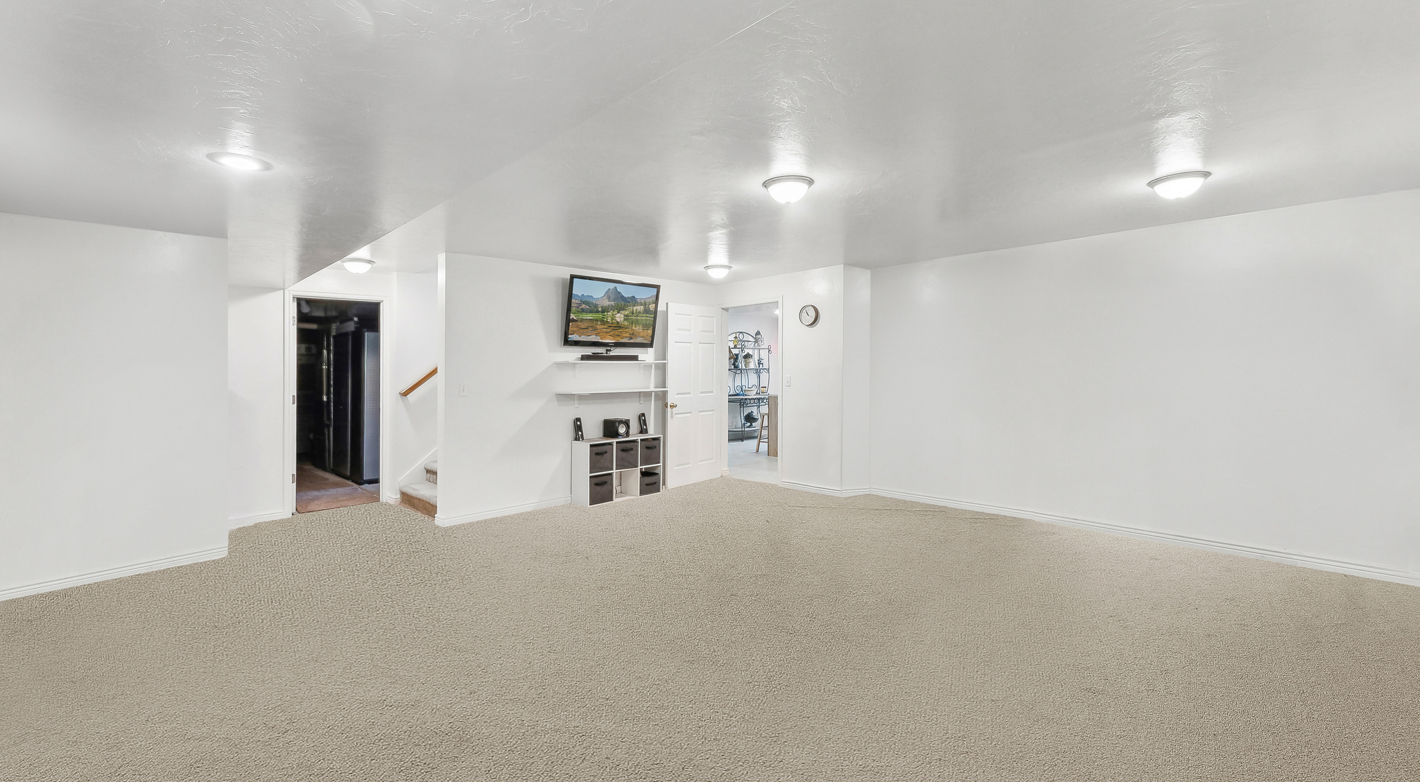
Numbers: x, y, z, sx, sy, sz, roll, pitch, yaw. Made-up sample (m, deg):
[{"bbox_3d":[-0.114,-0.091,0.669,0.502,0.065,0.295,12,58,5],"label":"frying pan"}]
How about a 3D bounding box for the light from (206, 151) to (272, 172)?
[{"bbox_3d":[-2.065,-0.997,2.423,0.215,0.035,0.215,0,2,0],"label":"light"}]

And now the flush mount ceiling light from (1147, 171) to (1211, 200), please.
[{"bbox_3d":[2.564,-1.103,3.018,0.285,0.120,0.285,0,2,0],"label":"flush mount ceiling light"}]

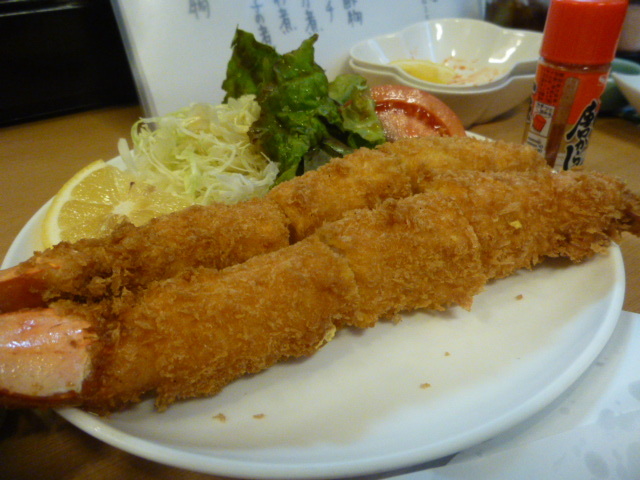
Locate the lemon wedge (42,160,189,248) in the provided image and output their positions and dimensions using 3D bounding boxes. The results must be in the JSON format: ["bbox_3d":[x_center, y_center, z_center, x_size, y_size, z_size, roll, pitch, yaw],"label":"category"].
[{"bbox_3d":[-0.079,-0.007,0.195,0.063,0.020,0.062,-2,56,3],"label":"lemon wedge"}]

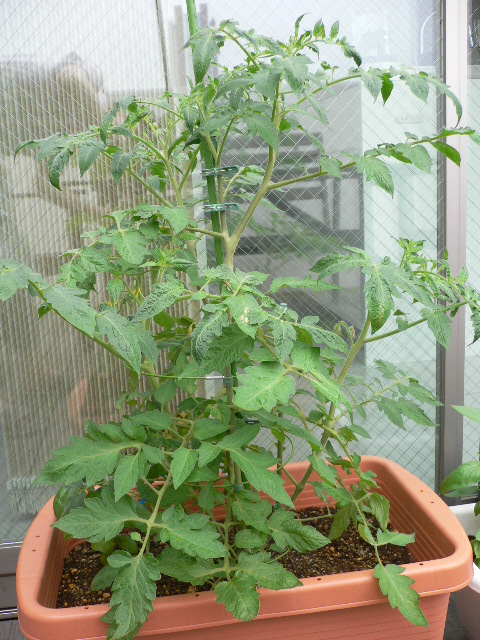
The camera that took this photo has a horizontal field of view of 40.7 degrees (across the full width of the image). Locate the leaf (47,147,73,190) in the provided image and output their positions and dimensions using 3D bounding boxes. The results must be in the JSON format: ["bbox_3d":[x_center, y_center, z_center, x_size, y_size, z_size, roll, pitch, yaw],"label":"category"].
[{"bbox_3d":[-0.264,-0.221,0.945,0.030,0.064,0.020,8,-9,15],"label":"leaf"}]

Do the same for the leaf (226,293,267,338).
[{"bbox_3d":[0.011,-0.005,0.910,0.046,0.068,0.015,-20,-22,-9],"label":"leaf"}]

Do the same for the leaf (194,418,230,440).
[{"bbox_3d":[-0.039,0.154,0.912,0.053,0.029,0.014,-13,-30,5],"label":"leaf"}]

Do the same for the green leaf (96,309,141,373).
[{"bbox_3d":[-0.158,0.029,0.875,0.040,0.110,0.016,-29,-23,-21],"label":"green leaf"}]

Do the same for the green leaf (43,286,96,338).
[{"bbox_3d":[-0.230,-0.018,0.908,0.049,0.023,0.099,-36,72,-32],"label":"green leaf"}]

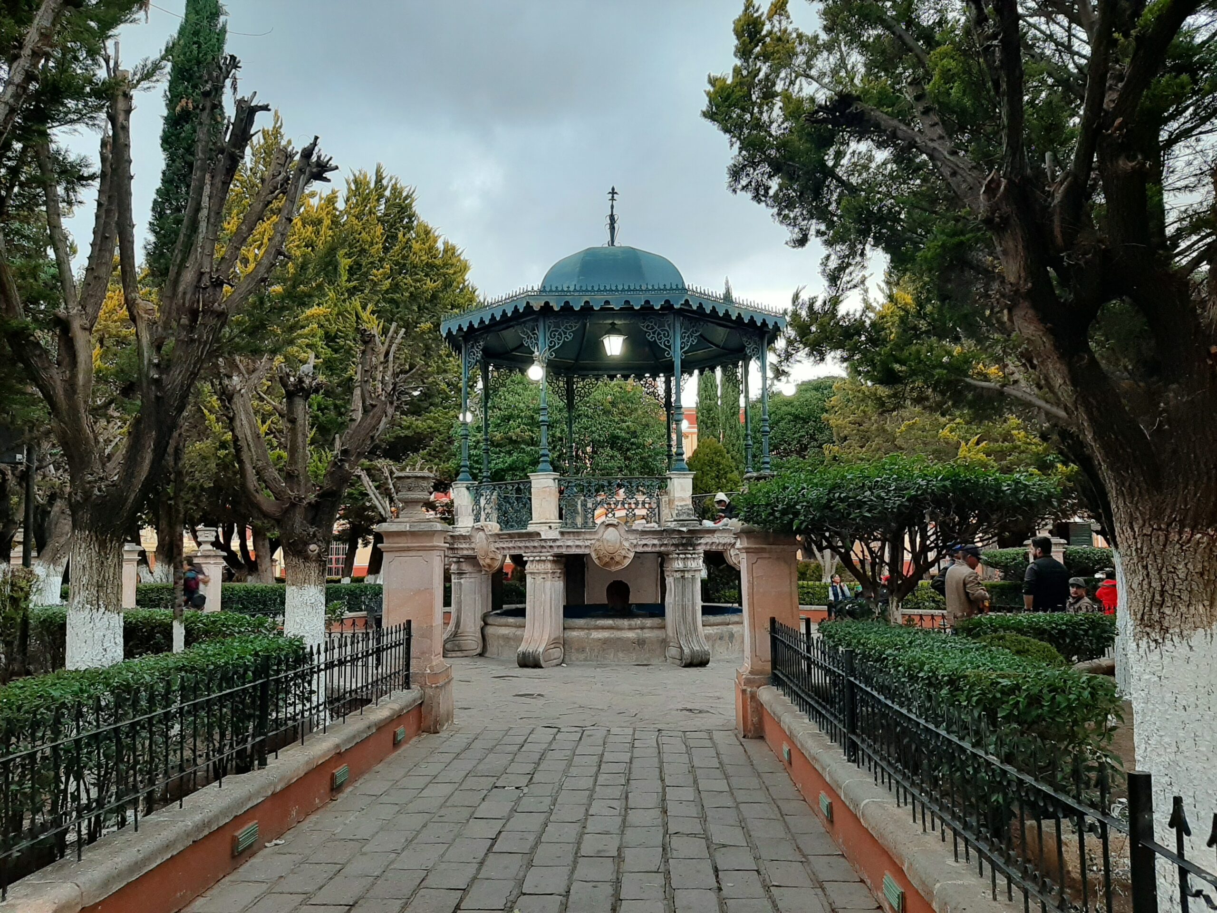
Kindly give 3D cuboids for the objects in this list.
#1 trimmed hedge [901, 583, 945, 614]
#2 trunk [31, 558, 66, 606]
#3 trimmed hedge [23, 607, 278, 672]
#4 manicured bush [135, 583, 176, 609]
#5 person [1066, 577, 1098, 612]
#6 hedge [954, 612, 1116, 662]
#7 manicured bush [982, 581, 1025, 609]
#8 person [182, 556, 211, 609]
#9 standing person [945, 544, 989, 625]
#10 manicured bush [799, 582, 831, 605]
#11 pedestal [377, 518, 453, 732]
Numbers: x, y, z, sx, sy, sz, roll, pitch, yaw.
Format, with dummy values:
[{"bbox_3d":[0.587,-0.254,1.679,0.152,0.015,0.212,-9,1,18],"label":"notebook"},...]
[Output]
[{"bbox_3d":[7.720,3.520,22.431,1.700,0.850,0.900,-6,-9,37],"label":"trimmed hedge"},{"bbox_3d":[-9.081,2.299,14.838,0.550,1.330,0.500,0,-7,0],"label":"trunk"},{"bbox_3d":[-5.737,2.175,10.713,5.000,0.750,0.950,-6,-9,37],"label":"trimmed hedge"},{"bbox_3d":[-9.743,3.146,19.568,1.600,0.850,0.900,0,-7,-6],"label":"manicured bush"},{"bbox_3d":[5.554,2.084,10.620,0.520,1.360,0.500,-5,-8,30],"label":"person"},{"bbox_3d":[4.086,1.808,8.692,1.800,0.600,0.650,4,-8,-30],"label":"hedge"},{"bbox_3d":[9.164,3.321,21.145,1.700,0.850,0.900,-6,-9,37],"label":"manicured bush"},{"bbox_3d":[-6.916,2.542,15.208,0.450,1.740,0.500,-3,-8,21],"label":"person"},{"bbox_3d":[3.801,1.760,9.655,0.360,1.690,0.500,5,-9,-37],"label":"standing person"},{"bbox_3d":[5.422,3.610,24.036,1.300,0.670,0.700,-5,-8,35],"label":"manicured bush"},{"bbox_3d":[-1.754,1.536,8.396,0.570,1.900,0.570,-1,-7,2],"label":"pedestal"}]

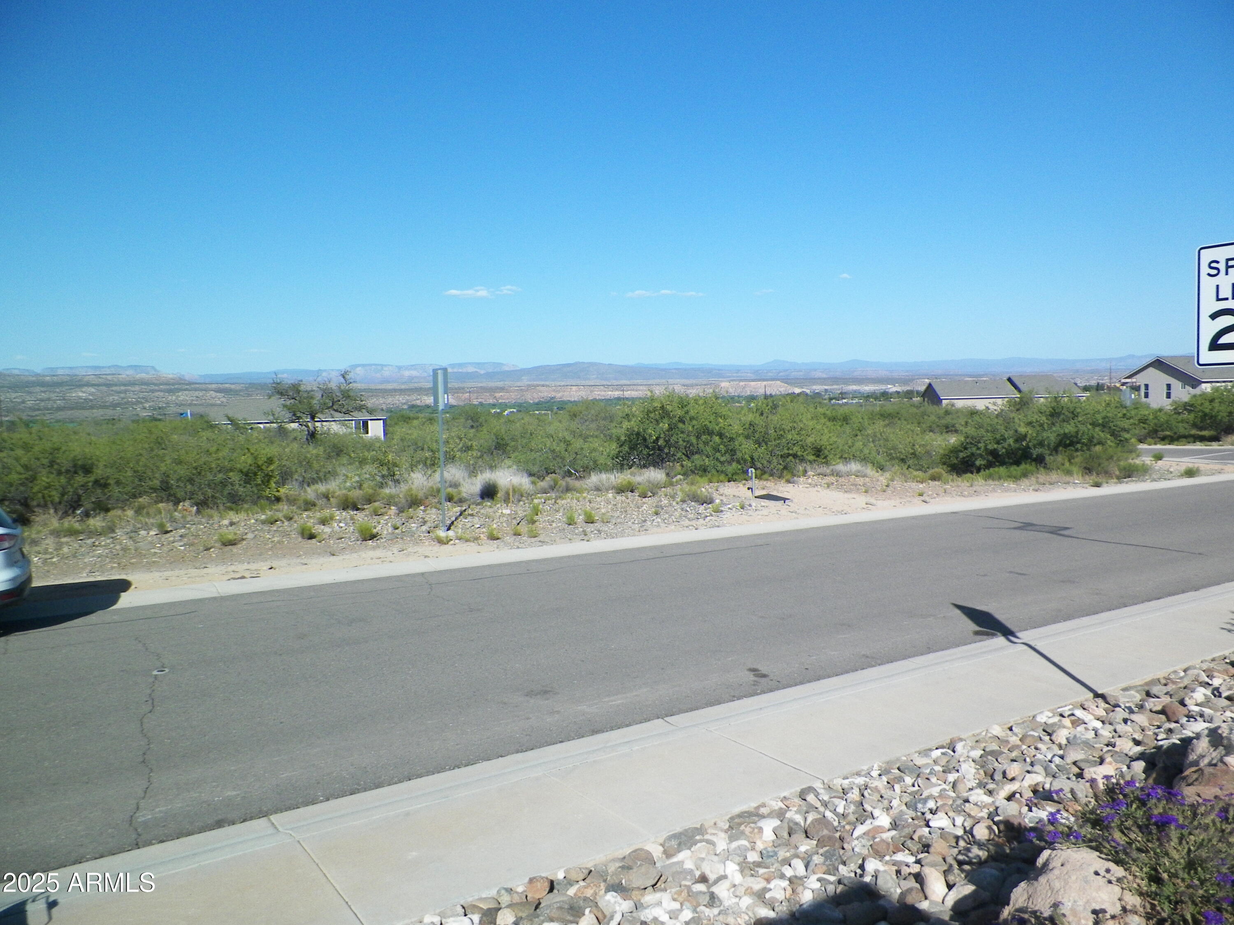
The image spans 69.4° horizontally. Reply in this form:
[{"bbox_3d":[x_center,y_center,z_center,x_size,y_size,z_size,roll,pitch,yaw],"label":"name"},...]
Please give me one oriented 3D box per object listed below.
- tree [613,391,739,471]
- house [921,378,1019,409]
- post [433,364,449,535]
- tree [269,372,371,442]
[{"bbox_3d":[1.839,-0.927,27.200,3.600,2.450,3.300,-1,5,0],"label":"tree"},{"bbox_3d":[42.141,-7.511,106.000,9.500,4.600,8.800,0,5,2],"label":"house"},{"bbox_3d":[-3.232,-0.216,16.400,0.070,3.040,0.600,-4,6,-35],"label":"post"},{"bbox_3d":[-13.349,-2.142,40.000,4.300,4.000,3.900,-1,5,0],"label":"tree"}]

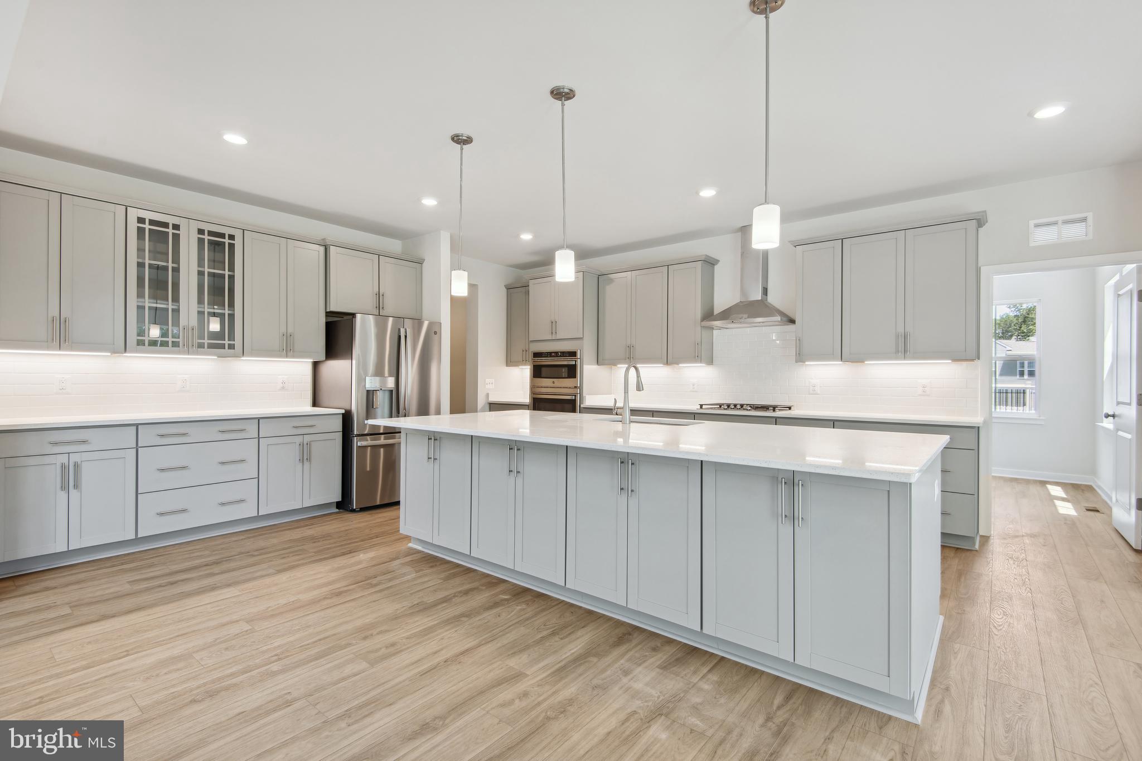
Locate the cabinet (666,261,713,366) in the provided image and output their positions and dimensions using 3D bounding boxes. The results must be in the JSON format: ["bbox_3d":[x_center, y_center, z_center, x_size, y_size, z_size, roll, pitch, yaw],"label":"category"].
[{"bbox_3d":[1.278,-0.697,5.430,0.385,1.065,0.320,0,0,38],"label":"cabinet"}]

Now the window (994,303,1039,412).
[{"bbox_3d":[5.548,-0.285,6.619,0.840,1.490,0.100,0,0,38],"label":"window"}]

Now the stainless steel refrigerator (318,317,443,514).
[{"bbox_3d":[-1.913,0.309,5.123,0.790,1.785,0.915,0,0,40],"label":"stainless steel refrigerator"}]

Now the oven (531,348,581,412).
[{"bbox_3d":[-0.035,0.164,6.209,0.755,1.075,0.600,0,0,38],"label":"oven"}]

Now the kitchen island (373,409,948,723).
[{"bbox_3d":[0.281,0.747,3.311,3.390,0.905,1.490,0,0,38],"label":"kitchen island"}]

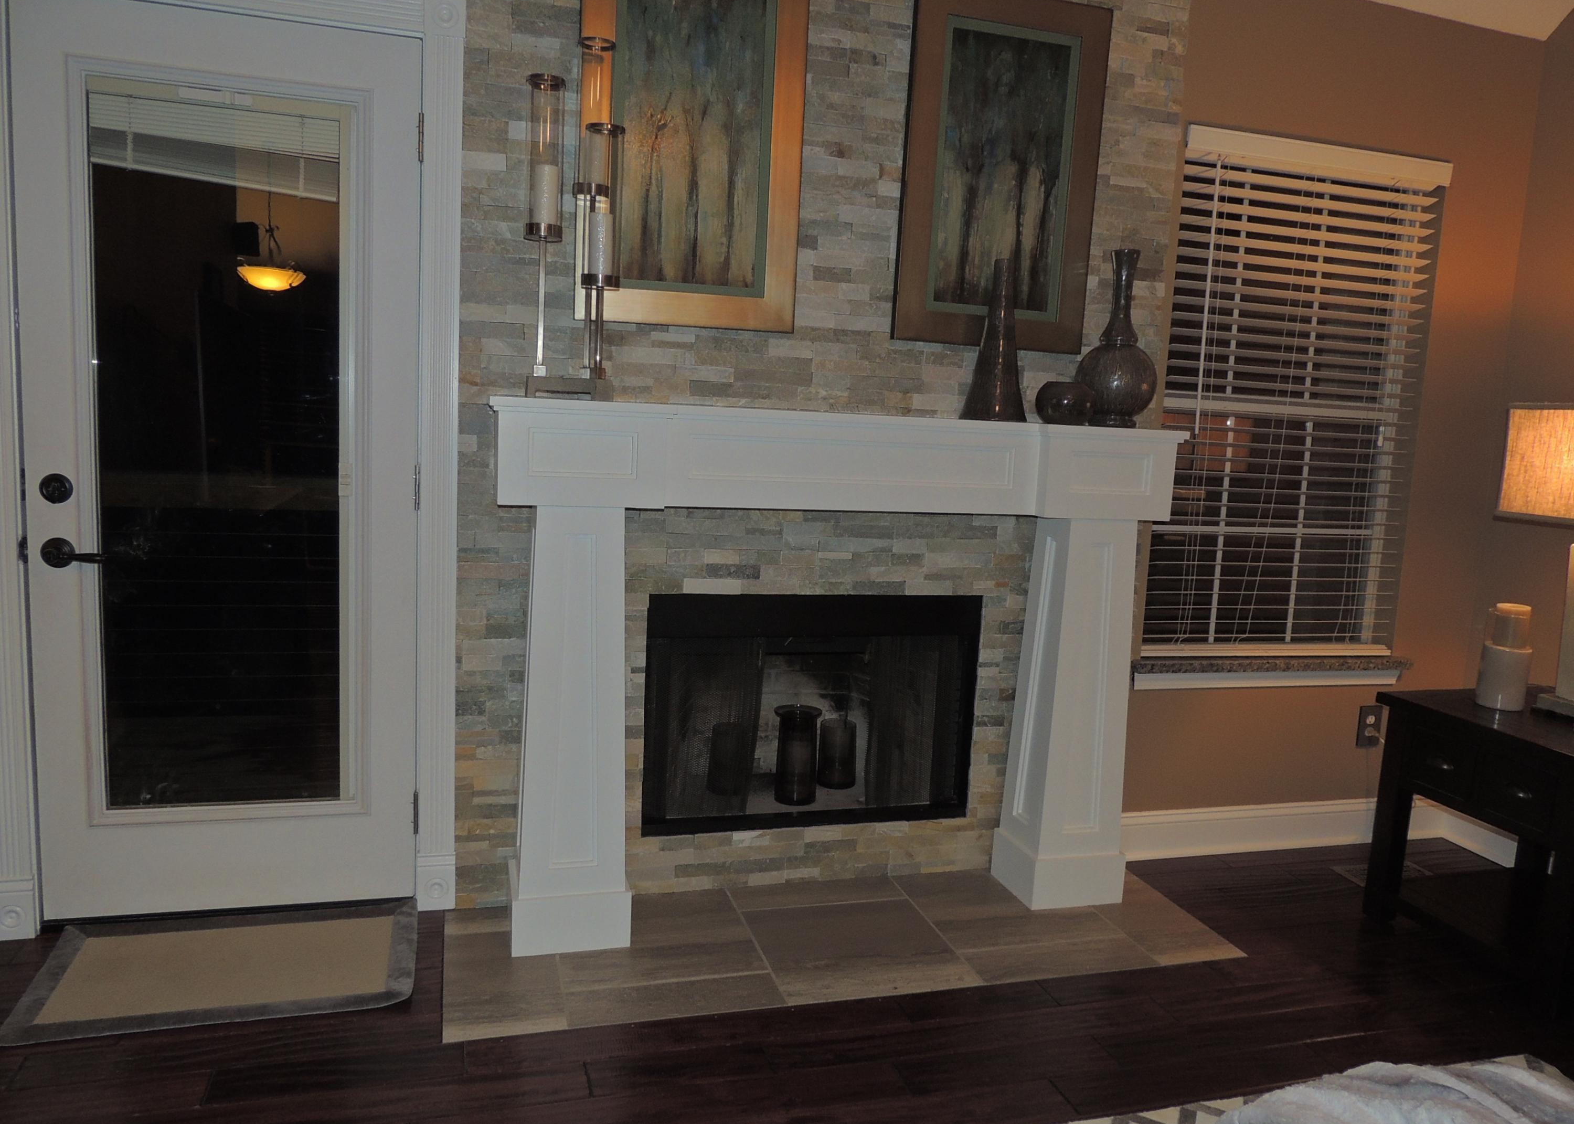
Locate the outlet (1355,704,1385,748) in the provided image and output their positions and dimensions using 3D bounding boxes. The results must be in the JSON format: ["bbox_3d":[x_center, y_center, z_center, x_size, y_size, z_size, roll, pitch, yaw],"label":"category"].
[{"bbox_3d":[1.817,0.515,3.392,0.088,0.130,0.013,1,7,-16],"label":"outlet"}]

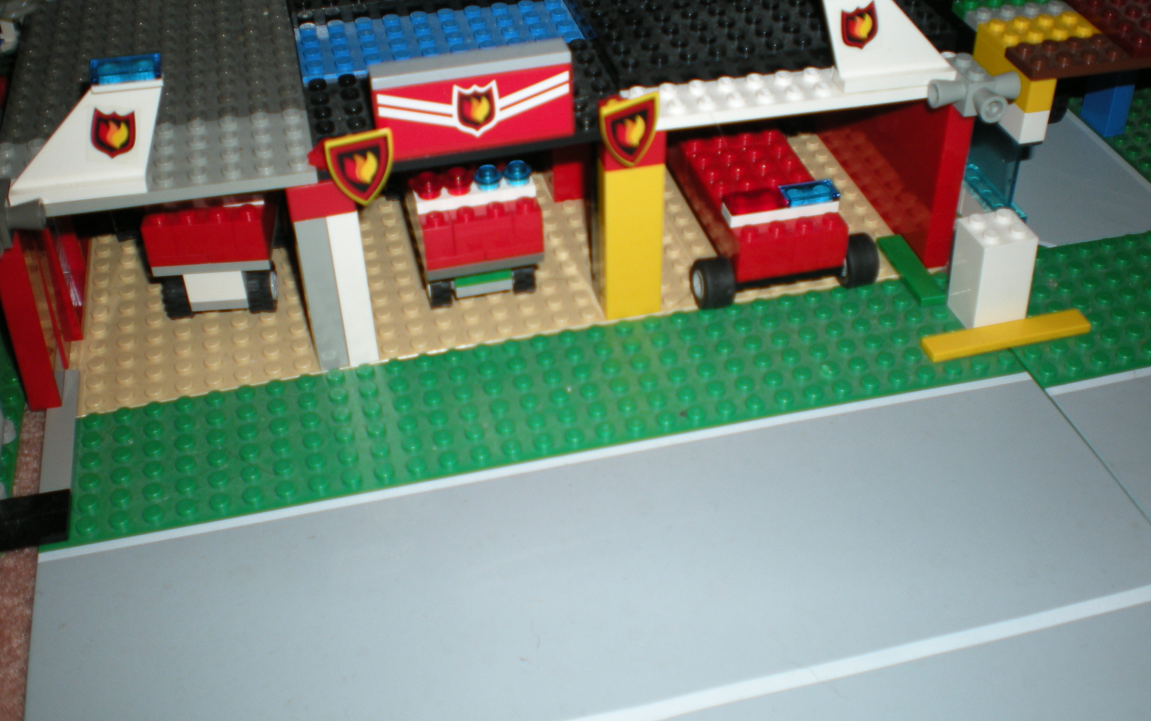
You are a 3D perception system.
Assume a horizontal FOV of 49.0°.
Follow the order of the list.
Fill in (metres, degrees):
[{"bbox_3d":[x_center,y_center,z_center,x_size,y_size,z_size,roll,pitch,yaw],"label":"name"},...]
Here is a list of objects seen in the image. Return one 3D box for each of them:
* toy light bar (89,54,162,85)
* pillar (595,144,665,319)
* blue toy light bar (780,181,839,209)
[{"bbox_3d":[-0.100,-0.065,0.282,0.016,0.003,0.008,-9,39,-8],"label":"toy light bar"},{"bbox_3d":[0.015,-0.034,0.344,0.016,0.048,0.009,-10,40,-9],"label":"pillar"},{"bbox_3d":[0.065,-0.046,0.352,0.016,0.003,0.008,-10,40,-10],"label":"blue toy light bar"}]

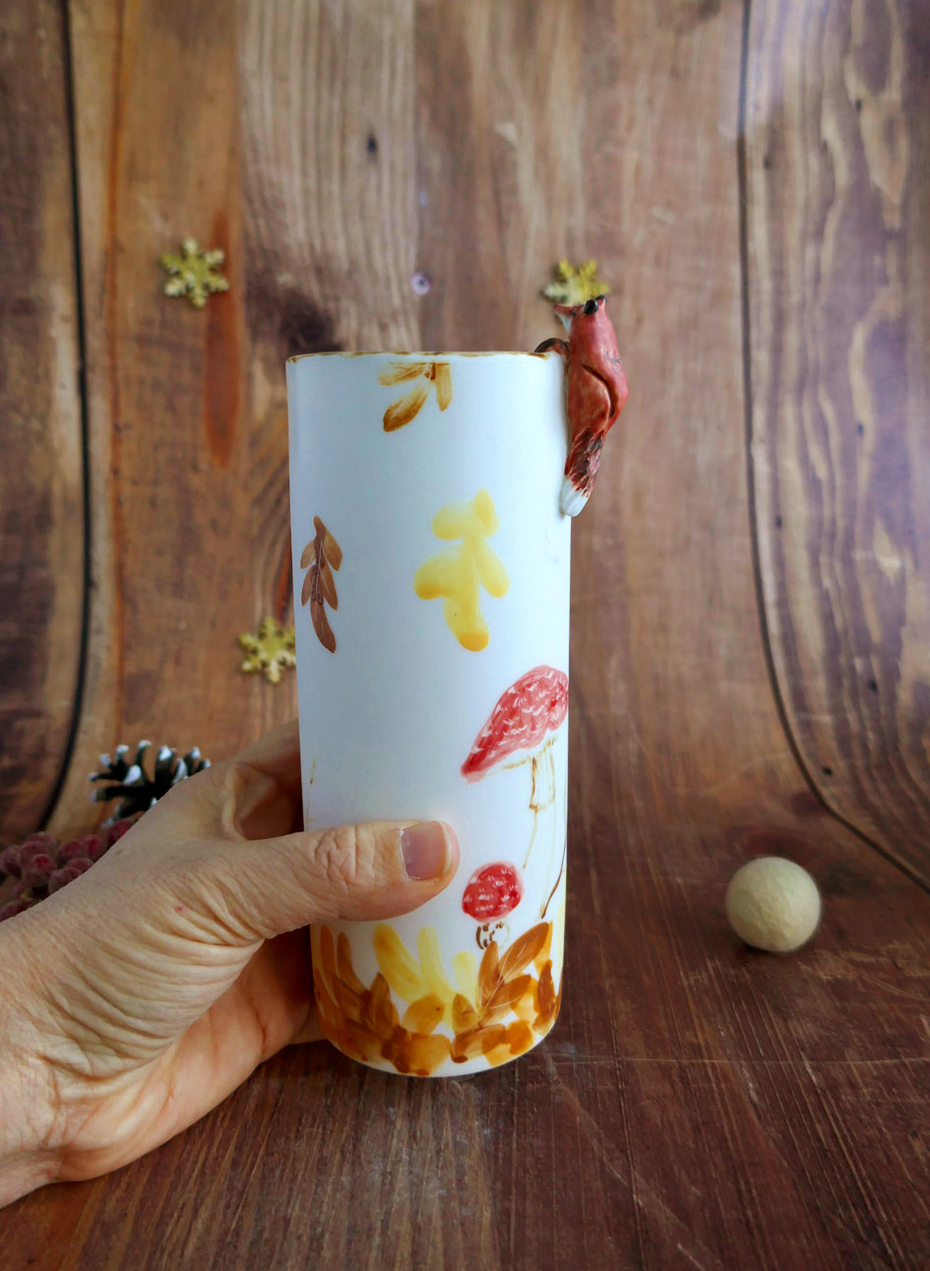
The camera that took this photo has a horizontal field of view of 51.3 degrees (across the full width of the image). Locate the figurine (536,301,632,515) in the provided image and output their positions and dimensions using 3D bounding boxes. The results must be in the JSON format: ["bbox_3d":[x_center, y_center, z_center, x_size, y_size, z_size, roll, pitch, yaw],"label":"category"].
[{"bbox_3d":[0.027,-0.053,0.223,0.021,0.050,0.017,2,13,11],"label":"figurine"}]

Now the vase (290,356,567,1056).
[{"bbox_3d":[-0.008,0.018,0.246,0.068,0.170,0.068,0,13,0],"label":"vase"}]

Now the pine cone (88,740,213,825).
[{"bbox_3d":[-0.112,0.057,0.349,0.044,0.038,0.042,0,13,0],"label":"pine cone"}]

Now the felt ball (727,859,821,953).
[{"bbox_3d":[0.092,0.081,0.290,0.027,0.027,0.027,0,13,0],"label":"felt ball"}]

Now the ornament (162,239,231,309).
[{"bbox_3d":[-0.116,-0.157,0.418,0.030,0.030,0.004,0,1,-6],"label":"ornament"}]

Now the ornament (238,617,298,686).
[{"bbox_3d":[-0.077,0.006,0.392,0.030,0.030,0.004,1,-21,-3],"label":"ornament"}]

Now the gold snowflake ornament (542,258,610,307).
[{"bbox_3d":[0.051,-0.160,0.448,0.030,0.030,0.004,0,1,-5],"label":"gold snowflake ornament"}]

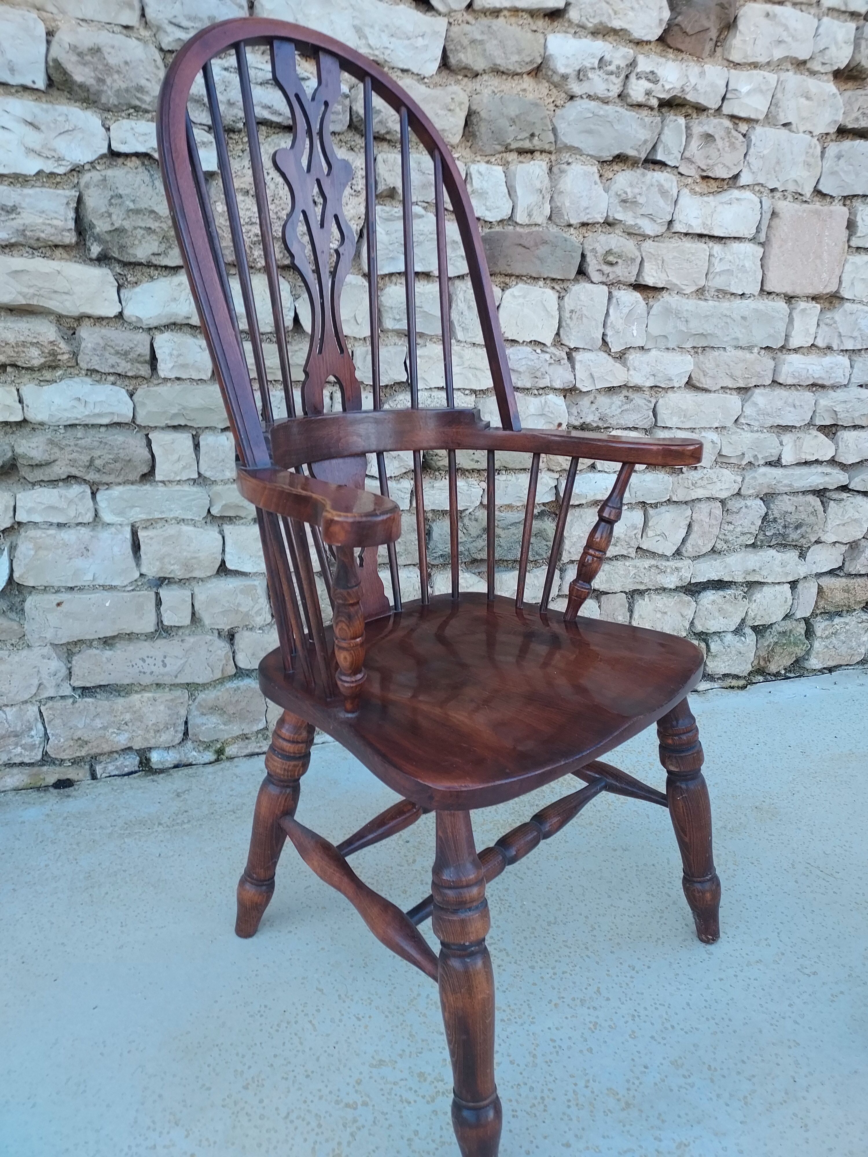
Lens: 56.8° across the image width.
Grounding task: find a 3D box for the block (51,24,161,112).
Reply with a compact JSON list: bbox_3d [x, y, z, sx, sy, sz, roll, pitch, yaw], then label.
[{"bbox_3d":[-0.482,-0.745,1.195,0.159,0.102,0.110,-5,22,-18],"label":"block"}]

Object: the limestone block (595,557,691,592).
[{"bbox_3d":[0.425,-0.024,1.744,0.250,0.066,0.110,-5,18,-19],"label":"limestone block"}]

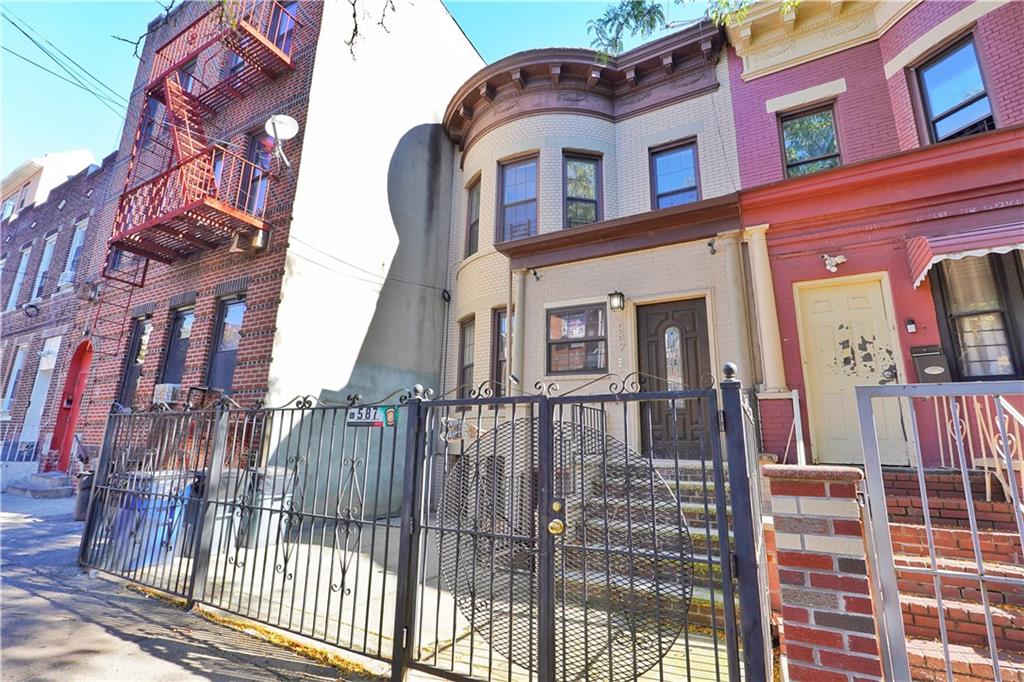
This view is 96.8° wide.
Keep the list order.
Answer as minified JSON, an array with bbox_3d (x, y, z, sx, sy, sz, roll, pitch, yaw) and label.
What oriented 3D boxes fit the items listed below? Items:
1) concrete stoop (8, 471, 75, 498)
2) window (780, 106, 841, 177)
[{"bbox_3d":[-8.922,2.712,8.623,1.360,0.380,0.560,-6,-15,28],"label":"concrete stoop"},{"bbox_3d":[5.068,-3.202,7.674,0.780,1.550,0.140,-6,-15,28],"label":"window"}]

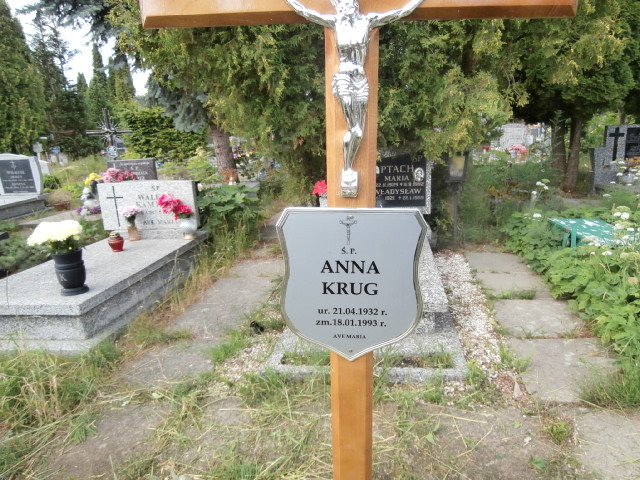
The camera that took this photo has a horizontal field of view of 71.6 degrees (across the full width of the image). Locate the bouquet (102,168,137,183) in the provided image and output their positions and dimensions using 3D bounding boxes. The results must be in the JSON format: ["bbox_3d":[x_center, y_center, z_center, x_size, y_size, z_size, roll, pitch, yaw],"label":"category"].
[{"bbox_3d":[-2.802,-0.852,6.200,0.440,0.270,0.360,-1,13,7],"label":"bouquet"}]

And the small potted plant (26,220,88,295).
[{"bbox_3d":[-1.601,0.113,2.772,0.335,0.420,0.310,-1,13,7],"label":"small potted plant"}]

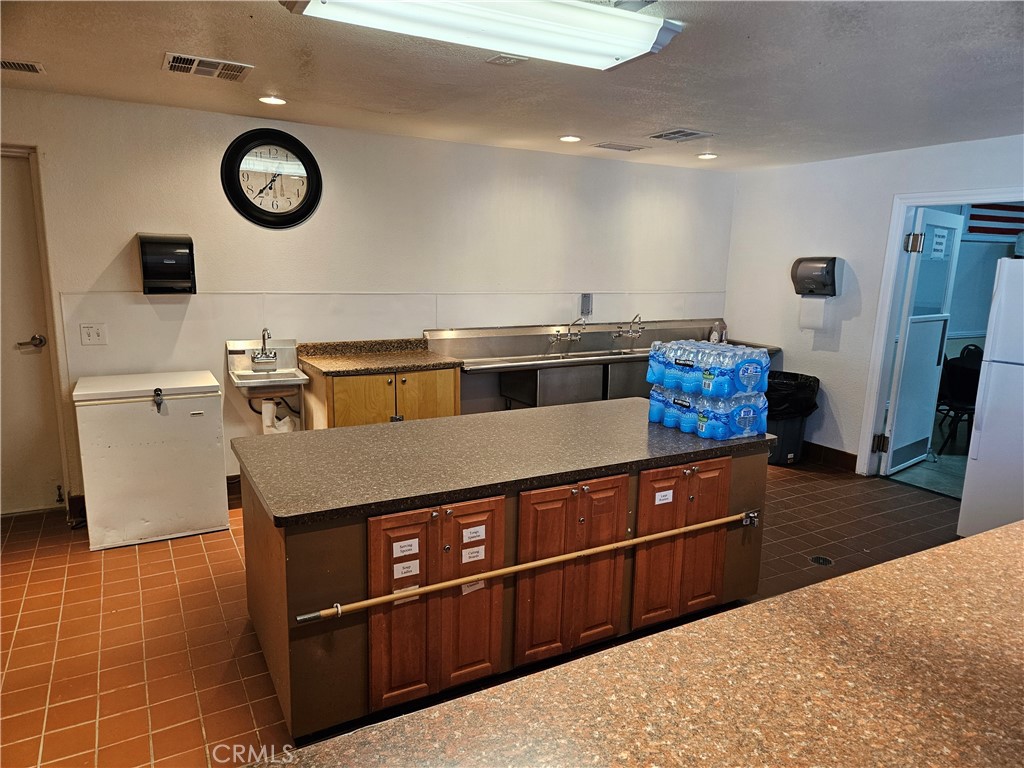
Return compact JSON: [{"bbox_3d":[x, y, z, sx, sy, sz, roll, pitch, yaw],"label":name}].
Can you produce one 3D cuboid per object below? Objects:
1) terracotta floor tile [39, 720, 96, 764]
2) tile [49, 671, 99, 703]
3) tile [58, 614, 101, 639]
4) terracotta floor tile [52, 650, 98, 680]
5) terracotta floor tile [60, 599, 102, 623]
[{"bbox_3d":[-1.472,1.193,2.265,0.150,0.012,0.150,-5,13,-29],"label":"terracotta floor tile"},{"bbox_3d":[-1.641,1.150,2.554,0.152,0.012,0.152,-5,13,-29],"label":"tile"},{"bbox_3d":[-1.913,1.083,3.011,0.152,0.012,0.152,-5,13,-29],"label":"tile"},{"bbox_3d":[-1.704,1.109,2.662,0.150,0.012,0.150,-5,13,-29],"label":"terracotta floor tile"},{"bbox_3d":[-1.993,1.055,3.149,0.152,0.012,0.152,-5,13,-29],"label":"terracotta floor tile"}]

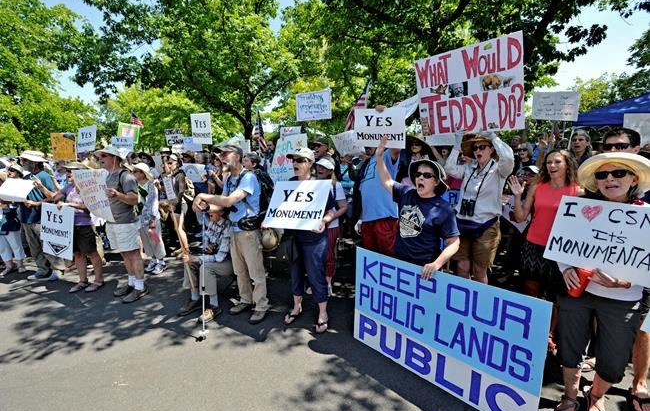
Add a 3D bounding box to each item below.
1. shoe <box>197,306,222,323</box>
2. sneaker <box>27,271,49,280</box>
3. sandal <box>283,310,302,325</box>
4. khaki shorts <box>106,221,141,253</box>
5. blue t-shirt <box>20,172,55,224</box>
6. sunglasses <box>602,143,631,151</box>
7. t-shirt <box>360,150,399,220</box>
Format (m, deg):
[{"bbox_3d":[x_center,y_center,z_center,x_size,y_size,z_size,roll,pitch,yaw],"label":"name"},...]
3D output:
[{"bbox_3d":[-1.192,1.121,3.190,0.105,0.110,0.290,9,14,41],"label":"shoe"},{"bbox_3d":[-3.959,0.953,4.226,0.285,0.105,0.105,-2,11,-7],"label":"sneaker"},{"bbox_3d":[-0.324,1.142,3.174,0.095,0.060,0.260,6,12,31],"label":"sandal"},{"bbox_3d":[-2.411,0.390,3.680,0.410,0.400,0.340,4,10,28],"label":"khaki shorts"},{"bbox_3d":[-4.051,-0.106,4.330,0.470,0.700,0.300,4,10,28],"label":"blue t-shirt"},{"bbox_3d":[1.987,-0.391,2.070,0.150,0.050,0.145,-4,9,-20],"label":"sunglasses"},{"bbox_3d":[0.620,-0.196,3.250,0.480,0.740,0.280,-6,12,-27],"label":"t-shirt"}]

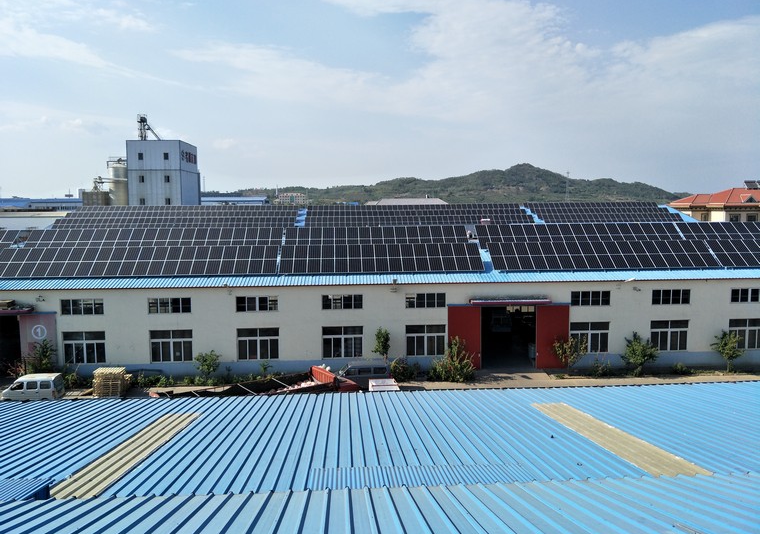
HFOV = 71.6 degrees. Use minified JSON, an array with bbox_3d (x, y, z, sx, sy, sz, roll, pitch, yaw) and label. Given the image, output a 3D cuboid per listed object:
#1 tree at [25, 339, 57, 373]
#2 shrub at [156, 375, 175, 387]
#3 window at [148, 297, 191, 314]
[{"bbox_3d":[-22.628,6.445,35.179,2.070,3.396,1.900,-1,5,-3],"label":"tree"},{"bbox_3d":[-14.735,7.671,36.240,1.202,0.711,1.022,-1,6,-3],"label":"shrub"},{"bbox_3d":[-14.664,2.699,36.898,2.920,1.100,0.150,-1,5,-3],"label":"window"}]

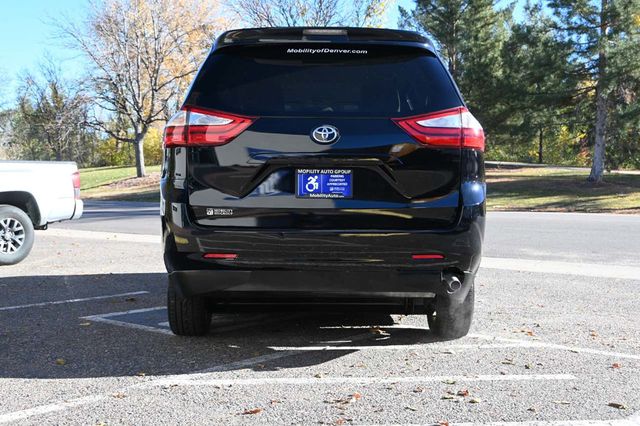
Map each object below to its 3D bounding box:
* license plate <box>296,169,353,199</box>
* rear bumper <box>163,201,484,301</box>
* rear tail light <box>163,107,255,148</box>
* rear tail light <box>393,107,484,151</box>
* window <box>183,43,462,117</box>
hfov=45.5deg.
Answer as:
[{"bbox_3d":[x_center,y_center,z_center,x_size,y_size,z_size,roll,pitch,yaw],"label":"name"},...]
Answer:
[{"bbox_3d":[0.025,-0.159,4.170,0.312,0.160,0.020,0,2,-1],"label":"license plate"},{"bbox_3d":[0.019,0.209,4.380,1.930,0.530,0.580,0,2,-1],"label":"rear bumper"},{"bbox_3d":[-0.642,-0.488,4.360,0.560,0.245,0.310,0,2,-1],"label":"rear tail light"},{"bbox_3d":[0.685,-0.482,4.360,0.560,0.245,0.310,0,2,-1],"label":"rear tail light"},{"bbox_3d":[0.020,-0.753,4.410,1.600,0.490,0.190,0,-21,-1],"label":"window"}]

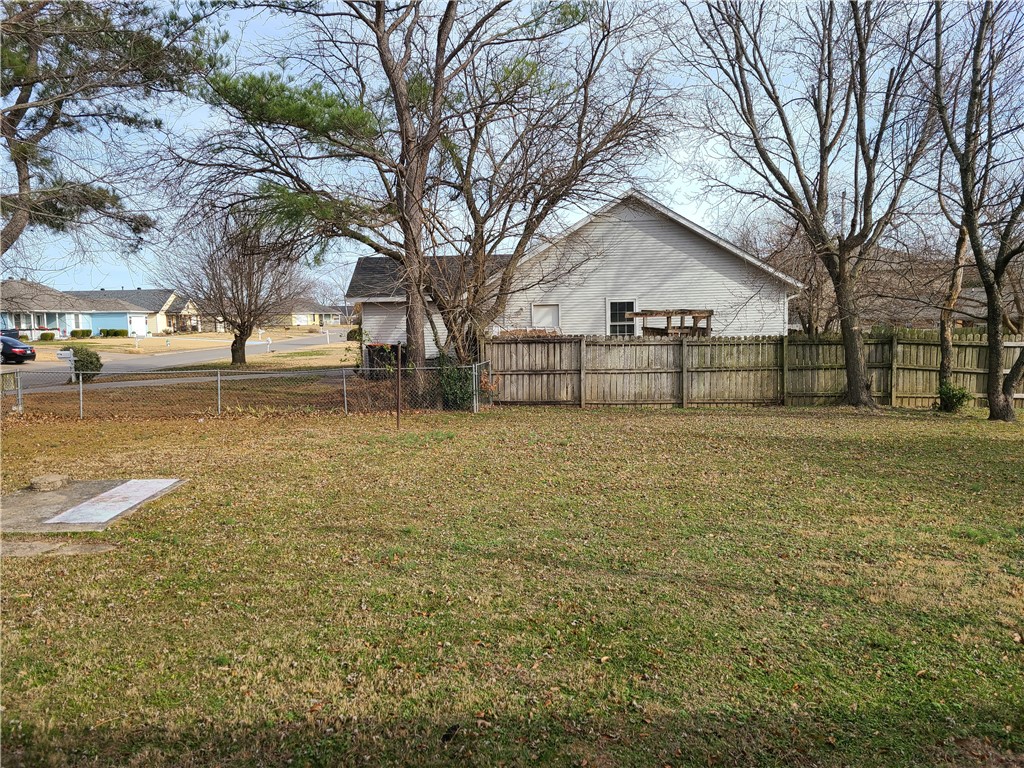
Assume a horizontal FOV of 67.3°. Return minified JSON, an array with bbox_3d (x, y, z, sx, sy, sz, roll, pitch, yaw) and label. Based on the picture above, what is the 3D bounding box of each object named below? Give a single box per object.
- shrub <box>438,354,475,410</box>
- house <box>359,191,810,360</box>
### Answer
[{"bbox_3d":[-1.322,-0.059,18.390,0.860,1.280,0.850,-1,5,0],"label":"shrub"},{"bbox_3d":[2.267,-4.351,34.452,16.700,6.250,13.000,-1,5,0],"label":"house"}]

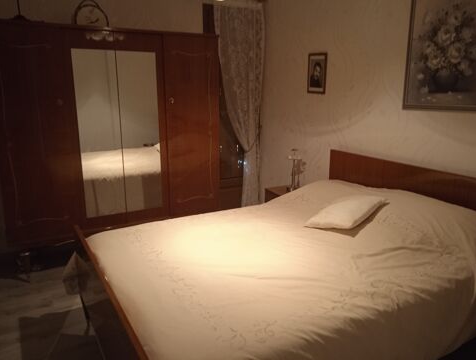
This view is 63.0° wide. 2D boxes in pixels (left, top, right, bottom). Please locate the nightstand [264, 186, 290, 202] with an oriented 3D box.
[{"bbox_3d":[0.505,0.339,3.640,0.320,0.480,0.430,-7,15,-29],"label":"nightstand"}]

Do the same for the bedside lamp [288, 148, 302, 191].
[{"bbox_3d":[0.524,-0.093,3.611,0.140,0.385,0.140,-7,15,-29],"label":"bedside lamp"}]

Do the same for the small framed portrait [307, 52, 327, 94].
[{"bbox_3d":[0.675,-0.917,3.351,0.020,0.335,0.240,-7,15,-29],"label":"small framed portrait"}]

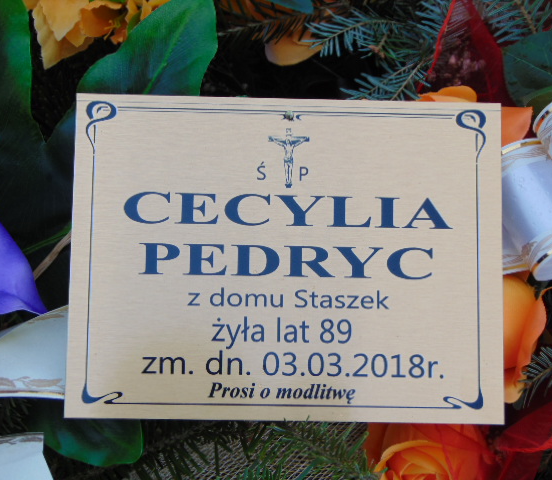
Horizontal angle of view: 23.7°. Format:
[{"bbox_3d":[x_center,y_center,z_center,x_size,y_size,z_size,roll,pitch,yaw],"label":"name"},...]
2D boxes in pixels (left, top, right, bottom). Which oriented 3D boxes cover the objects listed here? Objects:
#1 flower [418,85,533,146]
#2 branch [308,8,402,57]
[{"bbox_3d":[0.117,-0.064,0.770,0.070,0.050,0.062,0,55,0],"label":"flower"},{"bbox_3d":[0.048,-0.124,0.785,0.060,0.021,0.032,0,55,0],"label":"branch"}]

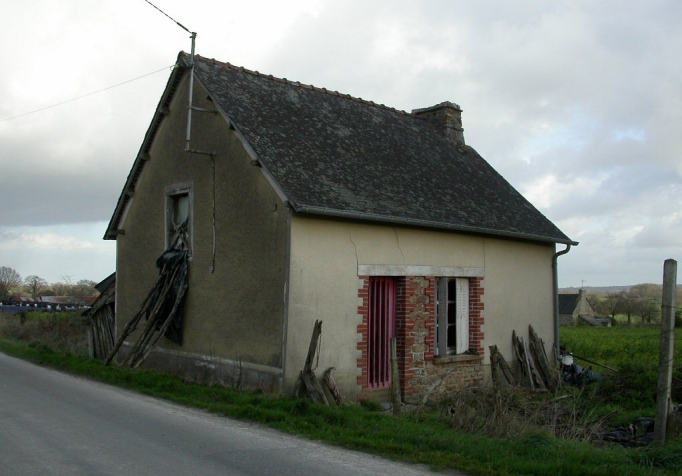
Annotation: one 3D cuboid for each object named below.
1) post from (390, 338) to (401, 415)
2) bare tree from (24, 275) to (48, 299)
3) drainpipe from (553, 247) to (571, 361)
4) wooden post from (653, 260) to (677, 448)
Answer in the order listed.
[{"bbox_3d":[0.786,1.984,10.736,0.095,1.079,0.095,1,-5,-41],"label":"post"},{"bbox_3d":[-77.253,12.558,190.000,5.800,6.400,5.800,2,-4,-22],"label":"bare tree"},{"bbox_3d":[4.773,1.389,16.091,0.100,2.531,0.400,4,-5,-41],"label":"drainpipe"},{"bbox_3d":[3.613,1.270,8.335,0.110,2.078,0.110,6,-3,-41],"label":"wooden post"}]

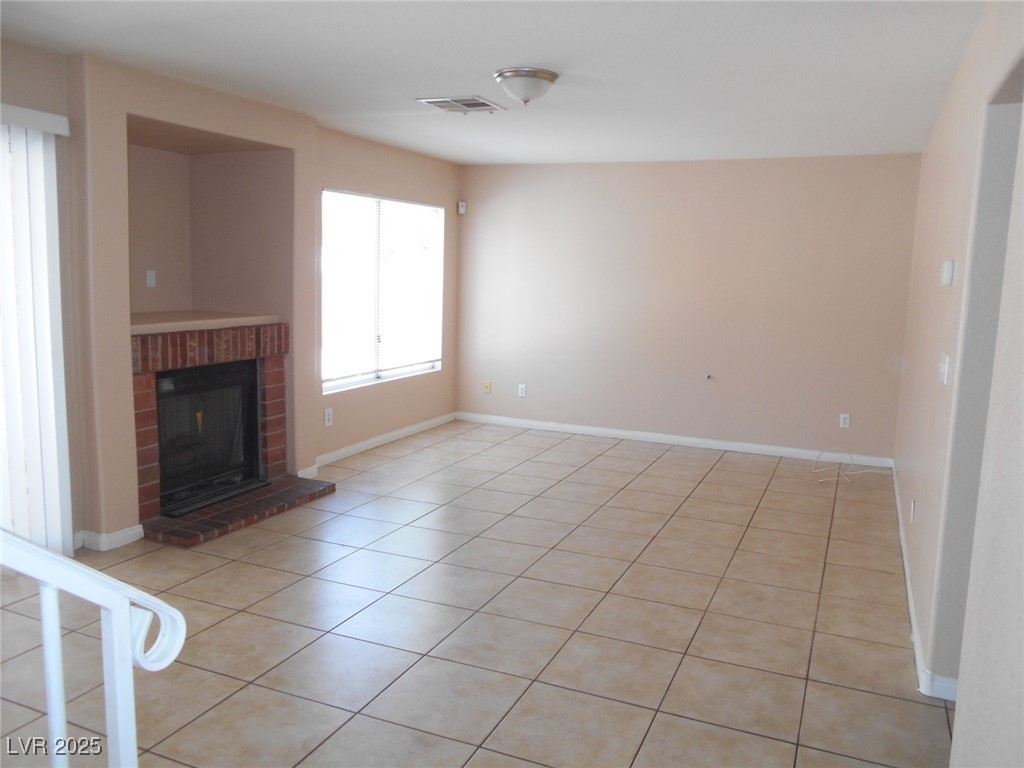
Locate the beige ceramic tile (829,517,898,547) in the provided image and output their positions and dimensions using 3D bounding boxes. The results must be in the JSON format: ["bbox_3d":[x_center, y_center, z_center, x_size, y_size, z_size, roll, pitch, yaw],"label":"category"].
[{"bbox_3d":[2.099,0.888,4.569,0.387,0.012,0.450,4,8,24],"label":"beige ceramic tile"}]

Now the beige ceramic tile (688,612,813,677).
[{"bbox_3d":[0.975,1.059,3.122,0.449,0.010,0.442,5,9,24],"label":"beige ceramic tile"}]

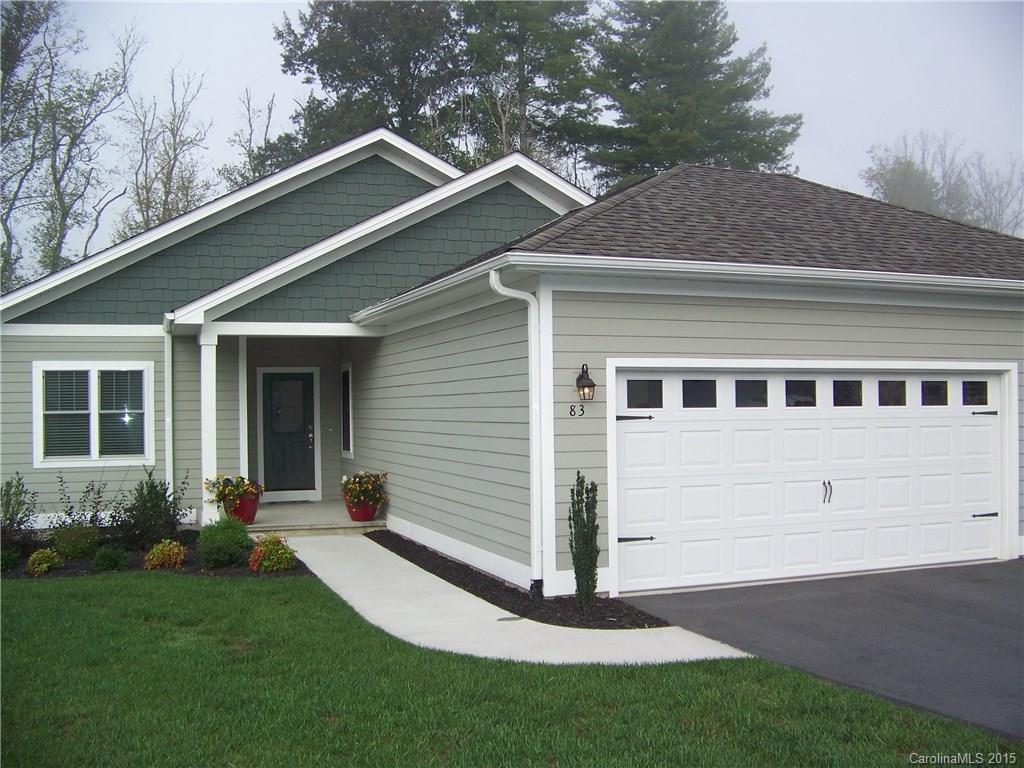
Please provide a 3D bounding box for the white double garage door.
[{"bbox_3d":[3.236,0.903,10.868,4.790,2.135,0.100,0,-1,-21],"label":"white double garage door"}]

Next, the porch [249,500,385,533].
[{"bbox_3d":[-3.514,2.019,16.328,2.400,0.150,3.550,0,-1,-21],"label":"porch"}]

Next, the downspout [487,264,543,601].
[{"bbox_3d":[0.031,0.461,9.732,0.450,2.990,0.110,0,-1,-21],"label":"downspout"}]

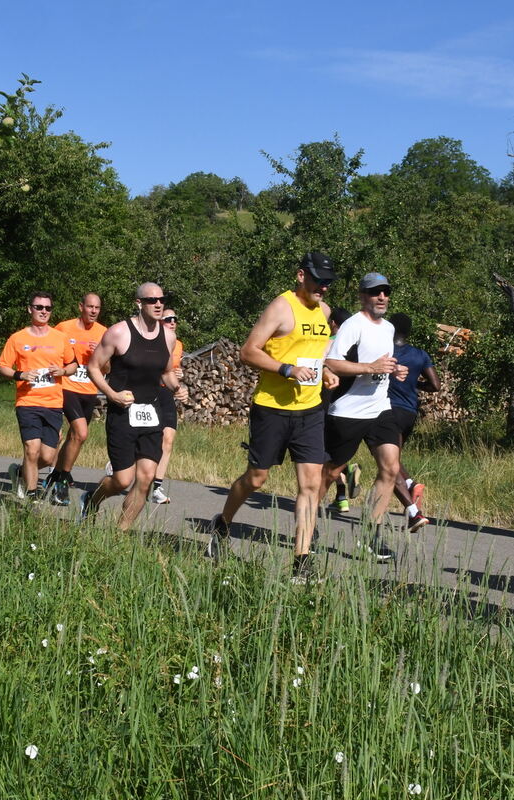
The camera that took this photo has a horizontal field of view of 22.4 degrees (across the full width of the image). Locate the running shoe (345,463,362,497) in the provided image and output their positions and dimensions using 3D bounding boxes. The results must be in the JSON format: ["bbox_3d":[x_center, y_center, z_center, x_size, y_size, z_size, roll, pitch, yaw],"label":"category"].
[{"bbox_3d":[0.806,0.662,10.750,0.115,0.290,0.105,8,8,43],"label":"running shoe"}]

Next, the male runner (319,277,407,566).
[{"bbox_3d":[0.647,0.099,8.050,0.530,1.777,0.760,0,1,-35],"label":"male runner"}]

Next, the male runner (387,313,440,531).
[{"bbox_3d":[1.092,0.171,10.100,0.530,1.686,0.800,0,1,-31],"label":"male runner"}]

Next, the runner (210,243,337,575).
[{"bbox_3d":[0.134,0.093,7.100,0.560,1.786,0.750,0,1,-35],"label":"runner"}]

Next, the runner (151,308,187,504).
[{"bbox_3d":[-0.868,0.062,11.450,0.500,1.718,0.850,0,1,-30],"label":"runner"}]

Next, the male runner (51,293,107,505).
[{"bbox_3d":[-1.534,-0.013,11.050,0.580,1.802,0.700,0,1,-30],"label":"male runner"}]

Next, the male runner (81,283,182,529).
[{"bbox_3d":[-0.842,0.090,8.650,0.600,1.760,0.720,0,1,-33],"label":"male runner"}]

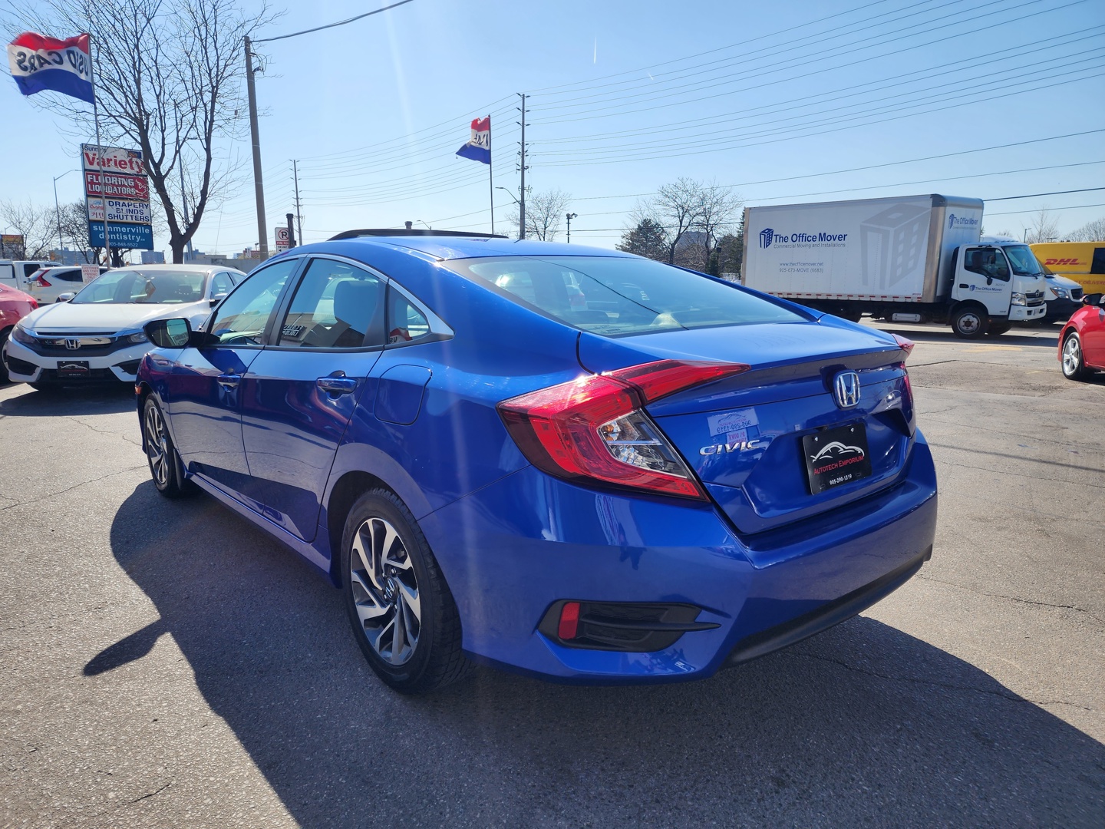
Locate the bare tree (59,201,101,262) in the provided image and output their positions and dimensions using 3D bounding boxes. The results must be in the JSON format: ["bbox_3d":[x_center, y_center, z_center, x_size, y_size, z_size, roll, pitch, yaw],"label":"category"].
[{"bbox_3d":[-30.127,-10.525,48.482,4.600,6.819,4.400,-6,11,-31],"label":"bare tree"}]

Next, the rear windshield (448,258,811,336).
[{"bbox_3d":[0.241,-0.426,2.457,1.120,0.120,0.750,-9,32,-39],"label":"rear windshield"}]

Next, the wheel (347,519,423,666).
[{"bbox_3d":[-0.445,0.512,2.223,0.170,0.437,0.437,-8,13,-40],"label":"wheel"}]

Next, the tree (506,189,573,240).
[{"bbox_3d":[-0.999,-16.451,70.939,6.200,10.560,6.000,0,10,0],"label":"tree"}]

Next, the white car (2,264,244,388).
[{"bbox_3d":[-4.820,-1.150,9.360,1.800,1.416,4.630,-1,10,-5],"label":"white car"}]

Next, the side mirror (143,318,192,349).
[{"bbox_3d":[-1.816,-0.387,3.449,0.205,0.145,0.150,-9,13,-39],"label":"side mirror"}]

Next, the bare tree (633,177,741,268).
[{"bbox_3d":[9.977,-12.758,54.764,8.200,9.458,7.000,2,10,10],"label":"bare tree"}]

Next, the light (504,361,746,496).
[{"bbox_3d":[0.170,0.025,1.691,0.430,0.285,0.450,-8,13,-40],"label":"light"}]

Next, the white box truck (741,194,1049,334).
[{"bbox_3d":[9.190,-4.030,20.370,2.450,3.500,7.500,-8,13,-40],"label":"white box truck"}]

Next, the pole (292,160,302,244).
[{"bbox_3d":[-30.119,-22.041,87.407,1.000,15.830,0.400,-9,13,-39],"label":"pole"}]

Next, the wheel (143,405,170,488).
[{"bbox_3d":[-2.224,0.170,4.279,0.180,0.440,0.440,-9,13,-39],"label":"wheel"}]

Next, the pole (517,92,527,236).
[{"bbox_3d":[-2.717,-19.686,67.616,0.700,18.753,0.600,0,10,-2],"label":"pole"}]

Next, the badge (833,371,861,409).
[{"bbox_3d":[0.760,-0.064,1.896,0.105,0.088,0.022,-9,2,-39],"label":"badge"}]

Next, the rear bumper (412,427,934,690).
[{"bbox_3d":[0.579,0.302,2.184,1.750,0.540,0.680,-9,13,-39],"label":"rear bumper"}]

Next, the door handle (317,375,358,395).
[{"bbox_3d":[-0.648,-0.087,2.224,0.055,0.050,0.230,-8,13,-40],"label":"door handle"}]

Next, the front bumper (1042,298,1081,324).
[{"bbox_3d":[13.939,-2.852,20.300,1.900,0.600,0.600,-8,13,-37],"label":"front bumper"}]

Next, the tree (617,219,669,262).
[{"bbox_3d":[6.735,-11.440,55.472,4.200,6.596,4.100,1,10,7],"label":"tree"}]

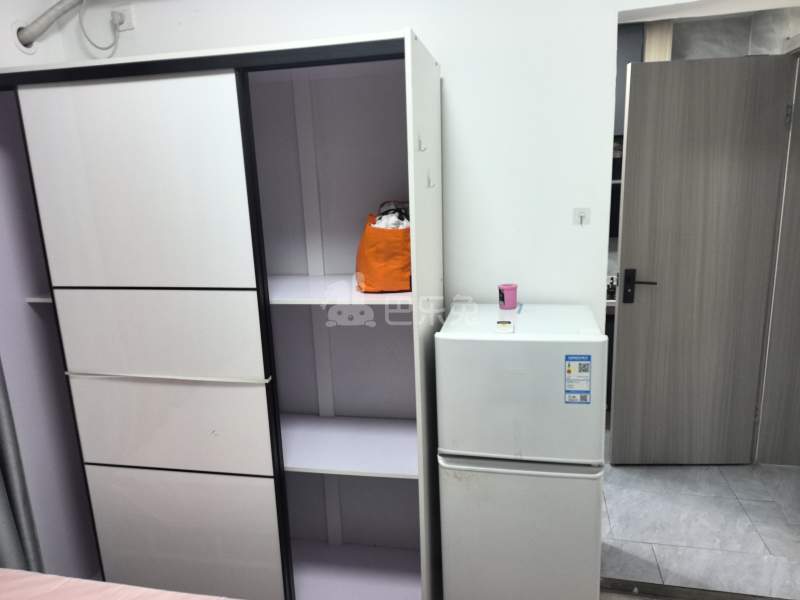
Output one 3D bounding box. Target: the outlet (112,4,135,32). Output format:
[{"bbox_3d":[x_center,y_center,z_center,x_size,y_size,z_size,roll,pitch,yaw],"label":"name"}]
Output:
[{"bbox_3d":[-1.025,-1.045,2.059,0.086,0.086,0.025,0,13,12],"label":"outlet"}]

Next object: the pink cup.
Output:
[{"bbox_3d":[0.360,-0.011,1.845,0.065,0.077,0.065,0,13,12],"label":"pink cup"}]

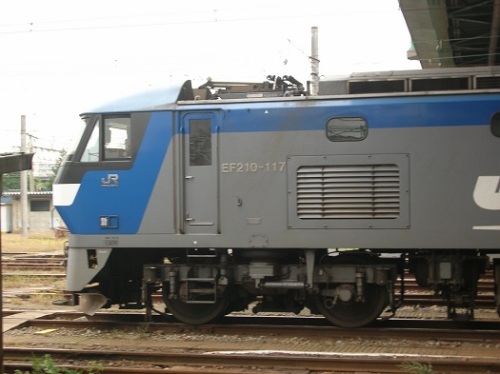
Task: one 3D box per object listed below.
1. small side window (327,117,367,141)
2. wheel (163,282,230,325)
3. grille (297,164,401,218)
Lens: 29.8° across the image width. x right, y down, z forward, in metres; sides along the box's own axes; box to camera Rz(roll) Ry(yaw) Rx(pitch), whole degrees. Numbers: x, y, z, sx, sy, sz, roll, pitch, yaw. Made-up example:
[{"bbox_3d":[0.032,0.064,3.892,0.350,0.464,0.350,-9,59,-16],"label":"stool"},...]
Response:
[{"bbox_3d":[1.426,-0.844,13.744,0.605,0.363,0.050,-1,-1,15],"label":"small side window"},{"bbox_3d":[-0.839,1.655,15.188,1.130,1.130,0.140,-1,-1,15],"label":"wheel"},{"bbox_3d":[1.436,0.073,13.733,1.513,0.797,0.060,-1,-1,15],"label":"grille"}]

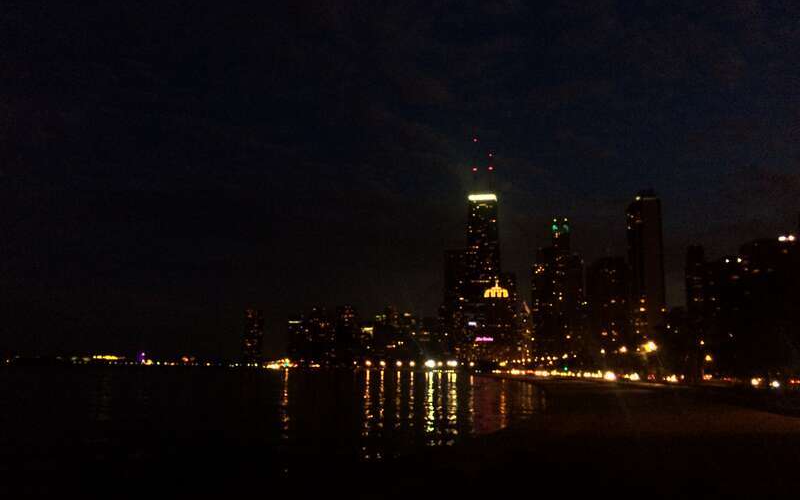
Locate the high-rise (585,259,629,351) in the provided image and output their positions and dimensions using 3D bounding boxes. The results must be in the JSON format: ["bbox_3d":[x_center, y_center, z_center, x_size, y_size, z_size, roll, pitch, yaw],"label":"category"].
[{"bbox_3d":[271.920,79.690,877.820,44.000,137.500,42.000,0,-10,0],"label":"high-rise"}]

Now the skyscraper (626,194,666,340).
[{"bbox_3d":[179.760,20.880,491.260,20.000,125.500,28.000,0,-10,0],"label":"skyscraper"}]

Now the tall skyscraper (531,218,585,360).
[{"bbox_3d":[271.260,72.380,1162.730,70.000,246.200,60.000,0,-10,-2],"label":"tall skyscraper"}]

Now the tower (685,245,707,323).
[{"bbox_3d":[197.410,36.900,448.560,12.500,79.700,14.000,-1,-10,6],"label":"tower"}]

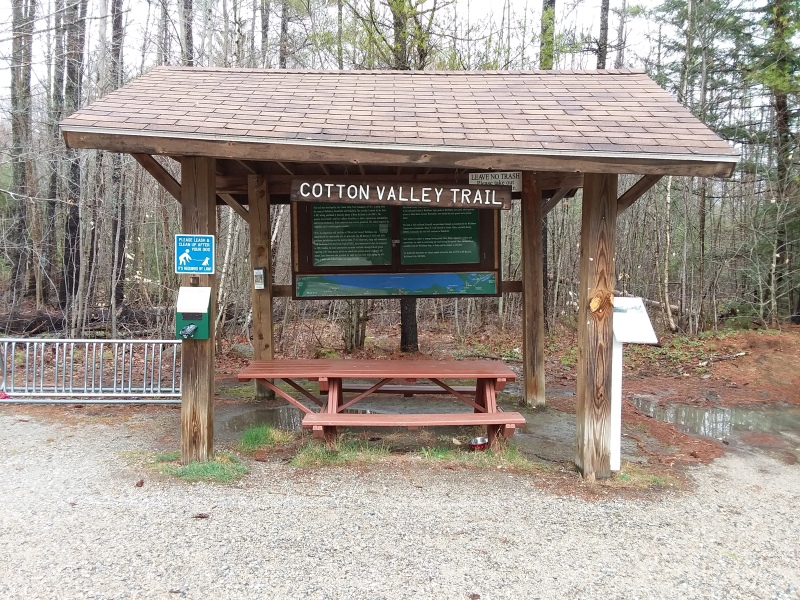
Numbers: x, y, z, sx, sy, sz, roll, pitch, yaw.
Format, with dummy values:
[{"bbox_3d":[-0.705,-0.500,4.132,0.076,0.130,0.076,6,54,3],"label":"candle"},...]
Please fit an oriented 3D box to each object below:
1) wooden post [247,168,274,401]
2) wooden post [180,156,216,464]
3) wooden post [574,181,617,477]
[{"bbox_3d":[-1.587,-0.138,7.223,0.195,2.554,0.195,-1,3,0],"label":"wooden post"},{"bbox_3d":[-1.602,0.062,4.975,0.203,2.495,0.203,1,3,0],"label":"wooden post"},{"bbox_3d":[1.560,0.175,4.941,0.203,2.446,0.203,0,3,0],"label":"wooden post"}]

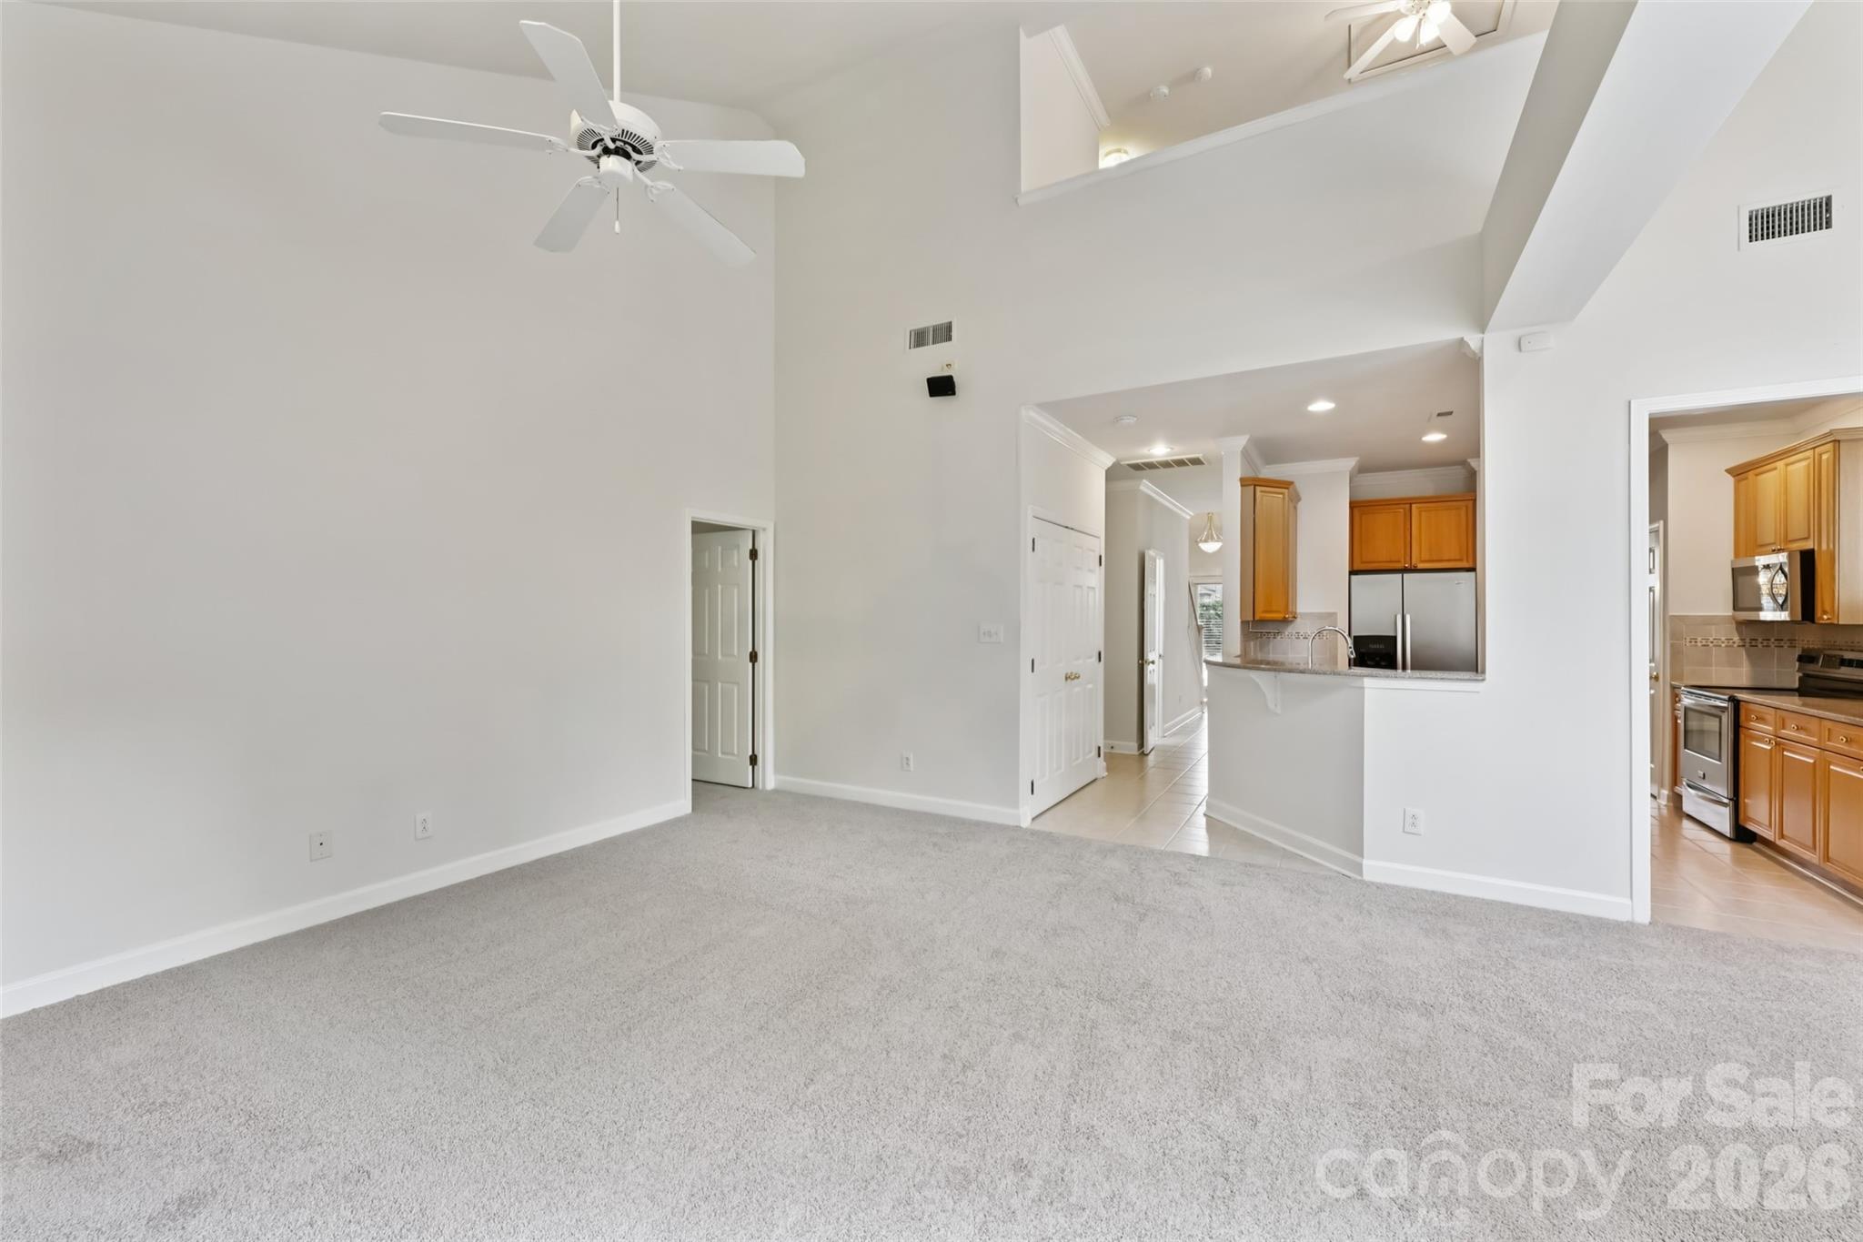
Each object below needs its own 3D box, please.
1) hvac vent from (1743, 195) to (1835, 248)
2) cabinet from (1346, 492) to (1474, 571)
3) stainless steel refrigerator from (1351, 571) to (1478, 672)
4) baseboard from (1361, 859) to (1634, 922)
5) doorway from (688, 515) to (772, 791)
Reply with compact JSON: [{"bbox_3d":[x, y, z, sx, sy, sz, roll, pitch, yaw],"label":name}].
[{"bbox_3d":[3.564,-1.668,3.015,0.292,0.188,0.025,0,0,30],"label":"hvac vent"},{"bbox_3d":[4.305,-0.756,6.539,0.910,0.610,0.580,0,0,30],"label":"cabinet"},{"bbox_3d":[4.268,0.461,6.475,0.900,1.746,0.750,0,0,30],"label":"stainless steel refrigerator"},{"bbox_3d":[2.708,1.302,3.530,1.045,0.100,0.020,0,0,30],"label":"baseboard"},{"bbox_3d":[-1.531,0.282,5.435,0.140,2.110,0.885,0,0,30],"label":"doorway"}]

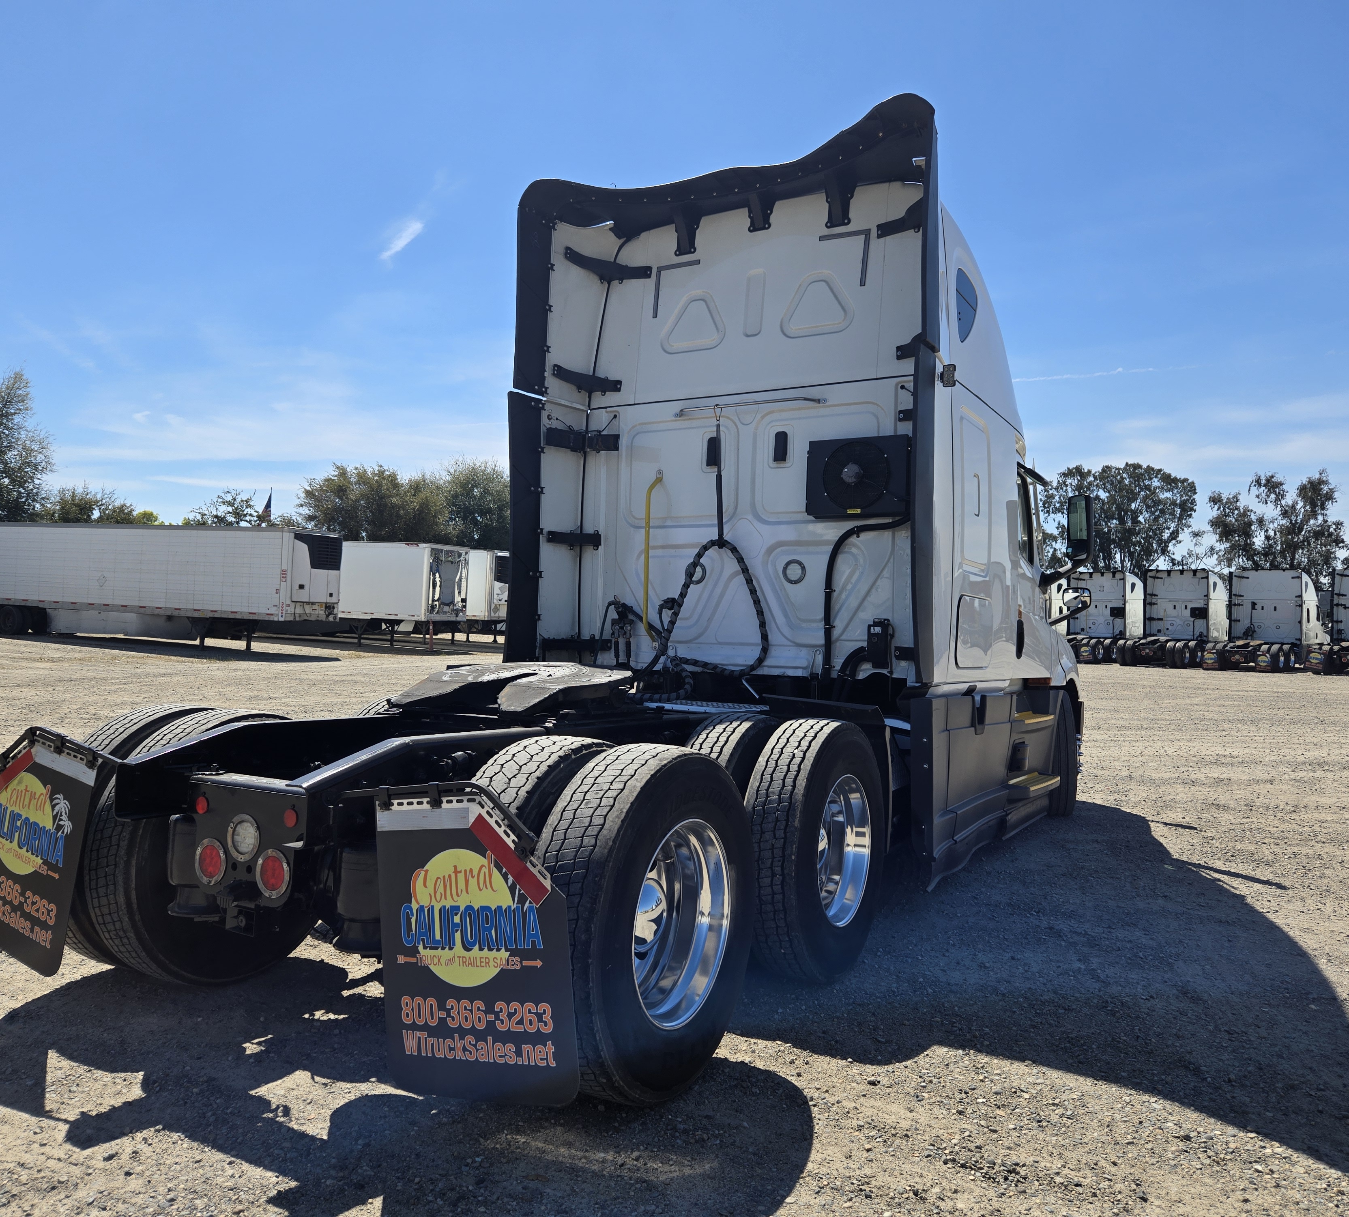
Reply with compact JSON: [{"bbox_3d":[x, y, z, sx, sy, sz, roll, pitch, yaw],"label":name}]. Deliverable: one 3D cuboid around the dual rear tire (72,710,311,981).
[{"bbox_3d":[-1.833,0.886,4.168,0.610,0.995,0.995,1,-2,29],"label":"dual rear tire"}]

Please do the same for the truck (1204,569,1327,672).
[{"bbox_3d":[22.766,0.475,40.892,2.600,3.920,8.100,0,-2,45],"label":"truck"}]

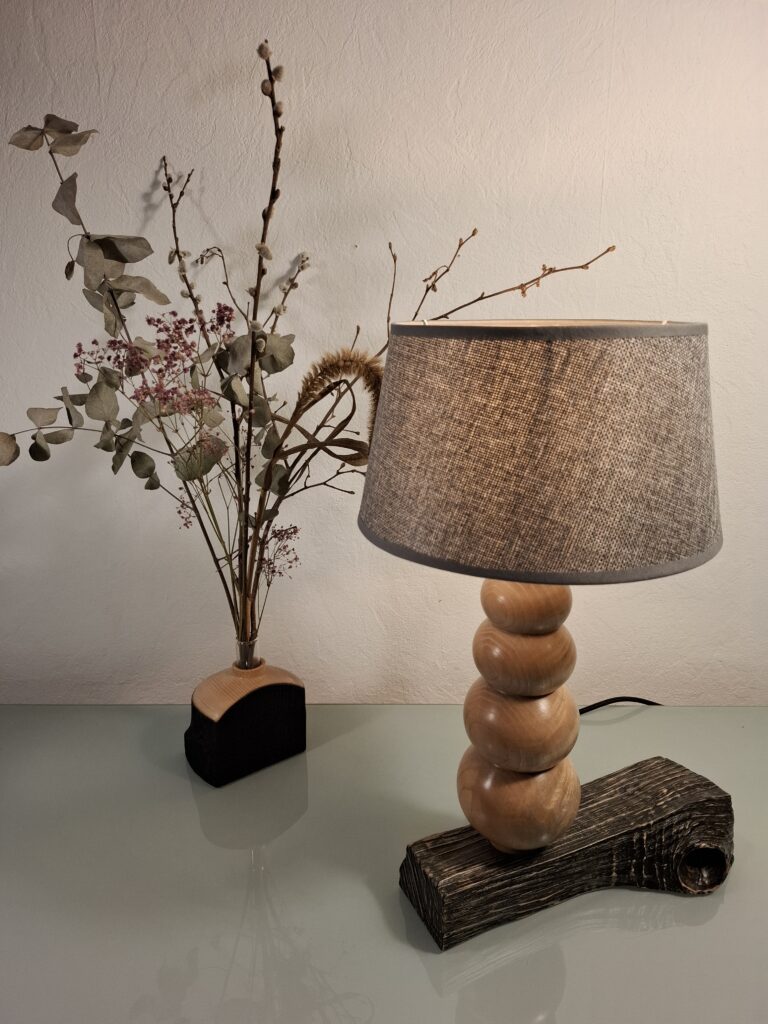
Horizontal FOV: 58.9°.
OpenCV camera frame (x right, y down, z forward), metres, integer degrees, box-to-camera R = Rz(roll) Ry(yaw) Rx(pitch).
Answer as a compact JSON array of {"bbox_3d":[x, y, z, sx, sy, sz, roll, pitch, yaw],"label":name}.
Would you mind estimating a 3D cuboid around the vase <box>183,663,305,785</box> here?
[{"bbox_3d":[-0.166,0.240,0.813,0.130,0.126,0.058,-12,20,-34],"label":"vase"}]

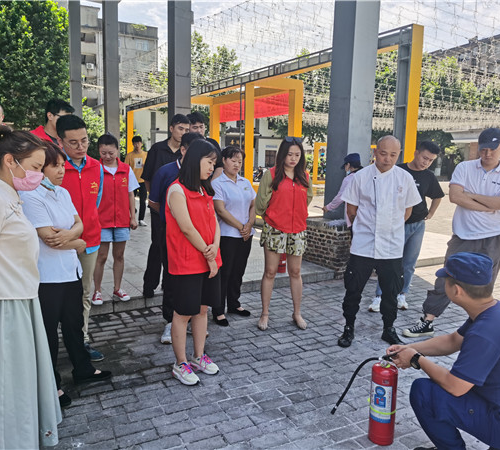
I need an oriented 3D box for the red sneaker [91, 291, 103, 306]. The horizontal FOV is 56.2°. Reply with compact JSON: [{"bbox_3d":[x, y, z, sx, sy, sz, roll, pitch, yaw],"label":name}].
[{"bbox_3d":[-1.408,0.642,4.305,0.095,0.100,0.240,-1,10,-20],"label":"red sneaker"}]

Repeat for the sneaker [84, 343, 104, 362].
[{"bbox_3d":[-1.201,0.908,3.446,0.285,0.110,0.105,5,9,23],"label":"sneaker"}]

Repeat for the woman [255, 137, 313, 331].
[{"bbox_3d":[0.309,0.068,4.104,0.490,1.640,0.360,-1,9,-18],"label":"woman"}]

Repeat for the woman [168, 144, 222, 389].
[{"bbox_3d":[-0.365,0.234,3.097,0.330,1.570,0.410,9,11,36],"label":"woman"}]

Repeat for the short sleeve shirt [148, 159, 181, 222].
[{"bbox_3d":[-0.515,-0.161,3.658,0.340,0.660,0.500,10,12,41],"label":"short sleeve shirt"}]

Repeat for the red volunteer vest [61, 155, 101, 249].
[{"bbox_3d":[-1.196,-0.165,3.319,0.420,0.670,0.270,-5,11,-37],"label":"red volunteer vest"}]

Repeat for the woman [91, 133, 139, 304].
[{"bbox_3d":[-1.254,-0.063,4.283,0.440,1.510,0.300,-2,10,-26],"label":"woman"}]

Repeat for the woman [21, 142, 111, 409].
[{"bbox_3d":[-1.098,0.266,2.838,0.430,1.520,0.460,7,10,27],"label":"woman"}]

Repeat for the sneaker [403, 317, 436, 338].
[{"bbox_3d":[1.456,0.869,4.025,0.290,0.140,0.105,-1,9,-14],"label":"sneaker"}]

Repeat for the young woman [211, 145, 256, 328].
[{"bbox_3d":[-0.133,0.086,4.196,0.430,1.560,0.350,-4,10,-33],"label":"young woman"}]

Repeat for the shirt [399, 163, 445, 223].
[{"bbox_3d":[1.692,-0.328,4.800,0.540,0.640,0.280,8,11,18],"label":"shirt"}]

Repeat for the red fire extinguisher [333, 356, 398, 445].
[{"bbox_3d":[0.625,0.903,2.530,0.350,0.485,0.140,6,10,26],"label":"red fire extinguisher"}]

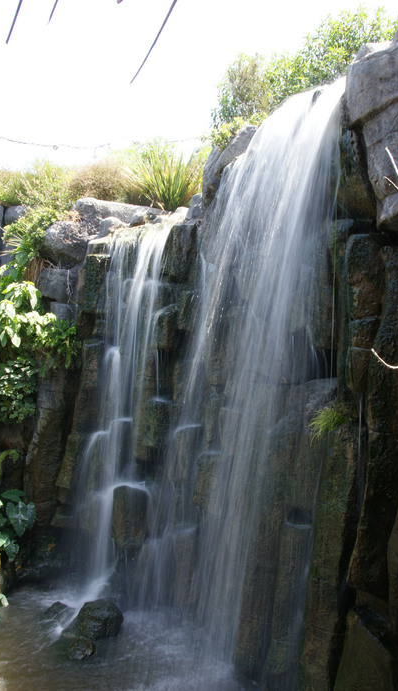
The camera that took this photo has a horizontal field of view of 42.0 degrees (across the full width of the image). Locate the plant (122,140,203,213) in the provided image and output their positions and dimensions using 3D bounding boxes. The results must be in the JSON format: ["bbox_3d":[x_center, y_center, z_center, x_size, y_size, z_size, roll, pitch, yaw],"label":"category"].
[{"bbox_3d":[-0.450,-2.120,6.500,1.020,0.900,0.920,0,2,0],"label":"plant"}]

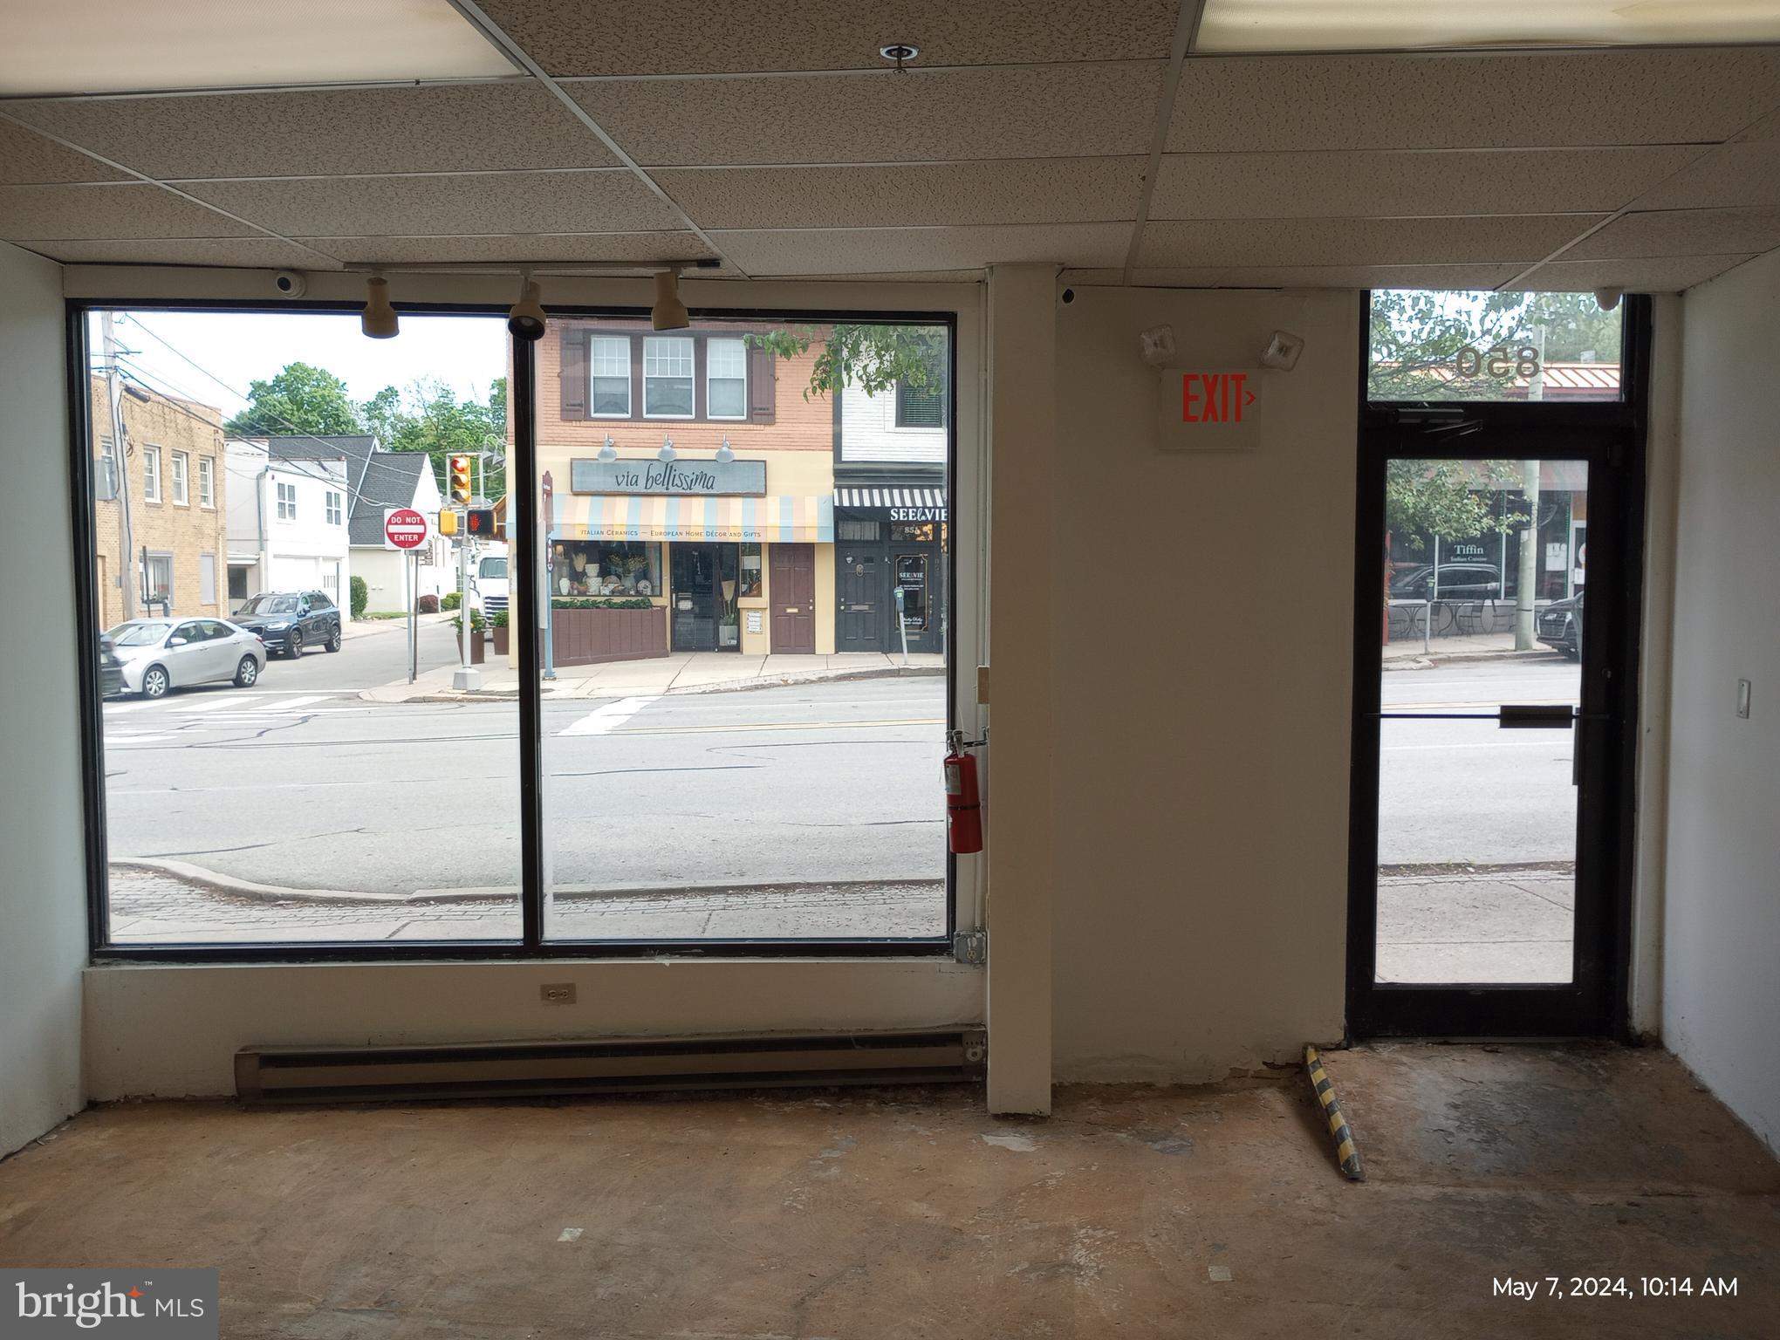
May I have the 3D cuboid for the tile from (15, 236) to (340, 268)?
[{"bbox_3d":[-2.172,-1.260,4.344,0.854,0.020,0.366,1,3,7],"label":"tile"}]

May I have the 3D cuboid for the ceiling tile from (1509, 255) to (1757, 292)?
[{"bbox_3d":[2.282,-1.246,4.540,0.569,0.020,0.544,1,3,7],"label":"ceiling tile"}]

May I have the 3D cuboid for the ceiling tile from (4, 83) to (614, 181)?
[{"bbox_3d":[-1.243,-1.180,3.181,1.200,0.020,0.595,1,4,7],"label":"ceiling tile"}]

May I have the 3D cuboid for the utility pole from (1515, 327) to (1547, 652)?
[{"bbox_3d":[11.847,-3.324,26.620,0.330,5.940,0.330,1,3,7],"label":"utility pole"}]

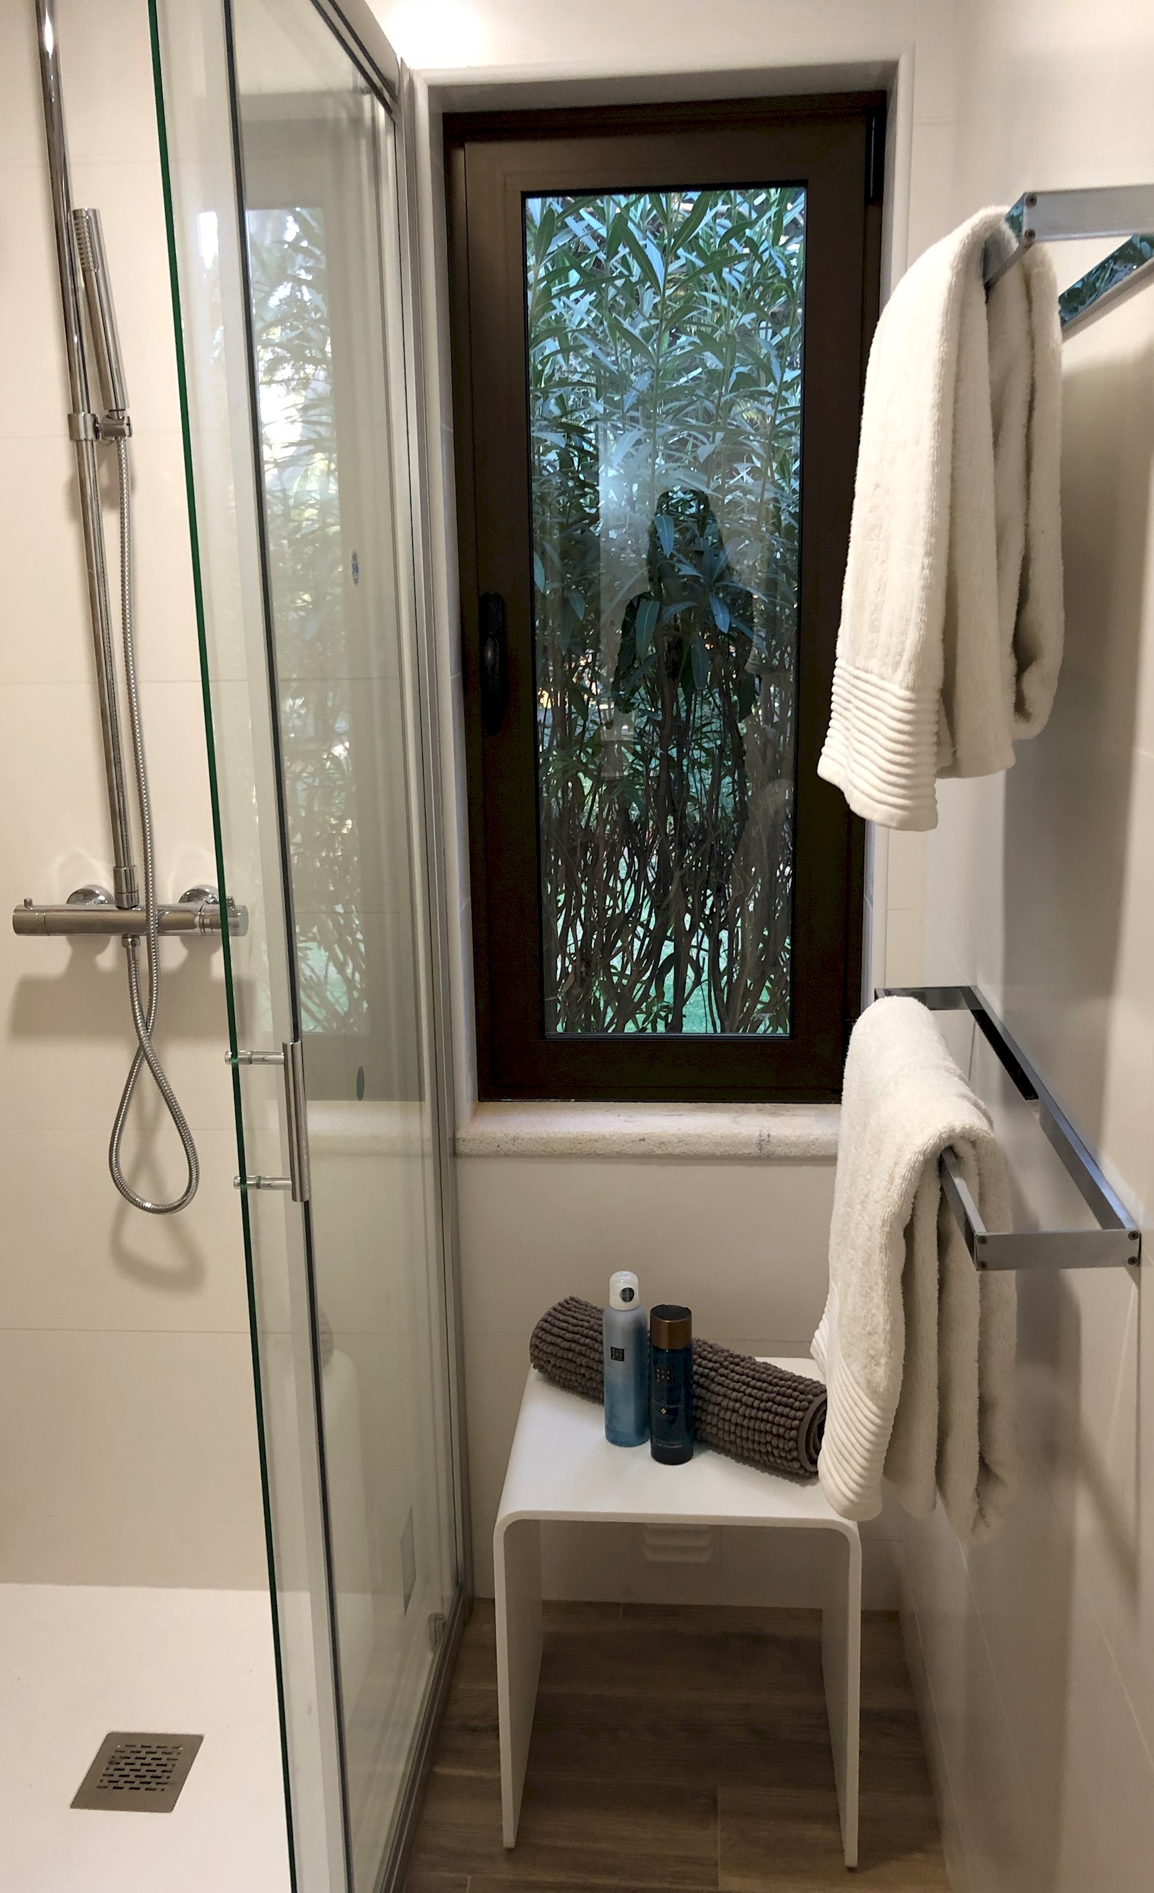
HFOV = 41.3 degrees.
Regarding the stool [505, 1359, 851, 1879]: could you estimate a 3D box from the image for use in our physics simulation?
[{"bbox_3d":[0.126,0.785,1.866,0.402,0.438,0.350,0,13,5],"label":"stool"}]

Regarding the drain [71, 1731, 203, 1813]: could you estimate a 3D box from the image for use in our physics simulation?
[{"bbox_3d":[-0.540,1.021,1.890,0.125,0.010,0.125,0,13,5],"label":"drain"}]

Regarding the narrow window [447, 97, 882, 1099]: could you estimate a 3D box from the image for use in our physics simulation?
[{"bbox_3d":[0.116,-0.403,2.005,0.530,1.266,0.070,0,13,5],"label":"narrow window"}]

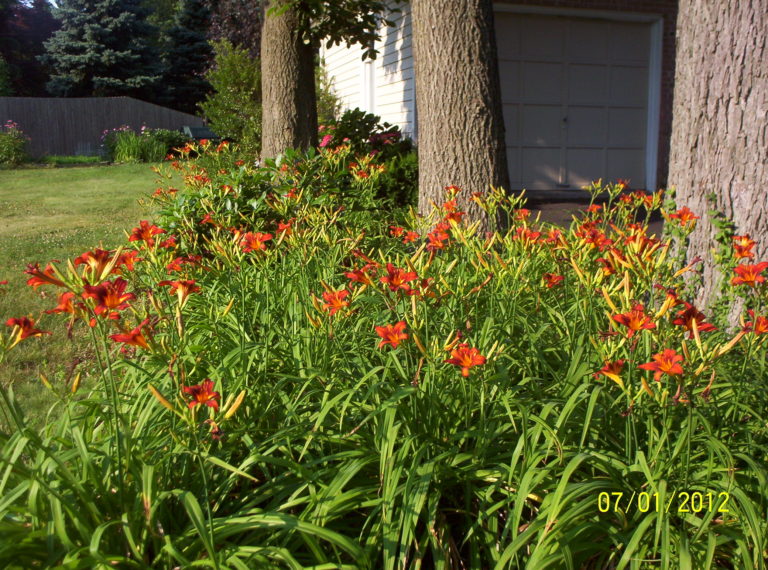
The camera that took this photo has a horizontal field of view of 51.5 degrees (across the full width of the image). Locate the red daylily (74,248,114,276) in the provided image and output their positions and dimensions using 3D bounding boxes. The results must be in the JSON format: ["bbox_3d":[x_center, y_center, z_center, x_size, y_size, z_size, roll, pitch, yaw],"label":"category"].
[{"bbox_3d":[-0.764,-0.059,2.100,0.108,0.078,0.100,5,14,23],"label":"red daylily"}]

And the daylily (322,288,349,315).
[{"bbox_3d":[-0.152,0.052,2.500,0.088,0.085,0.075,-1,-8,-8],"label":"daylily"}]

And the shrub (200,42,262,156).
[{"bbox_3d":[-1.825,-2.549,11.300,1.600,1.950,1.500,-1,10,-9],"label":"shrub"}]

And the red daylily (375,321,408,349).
[{"bbox_3d":[0.023,0.152,2.450,0.106,0.088,0.080,1,13,6],"label":"red daylily"}]

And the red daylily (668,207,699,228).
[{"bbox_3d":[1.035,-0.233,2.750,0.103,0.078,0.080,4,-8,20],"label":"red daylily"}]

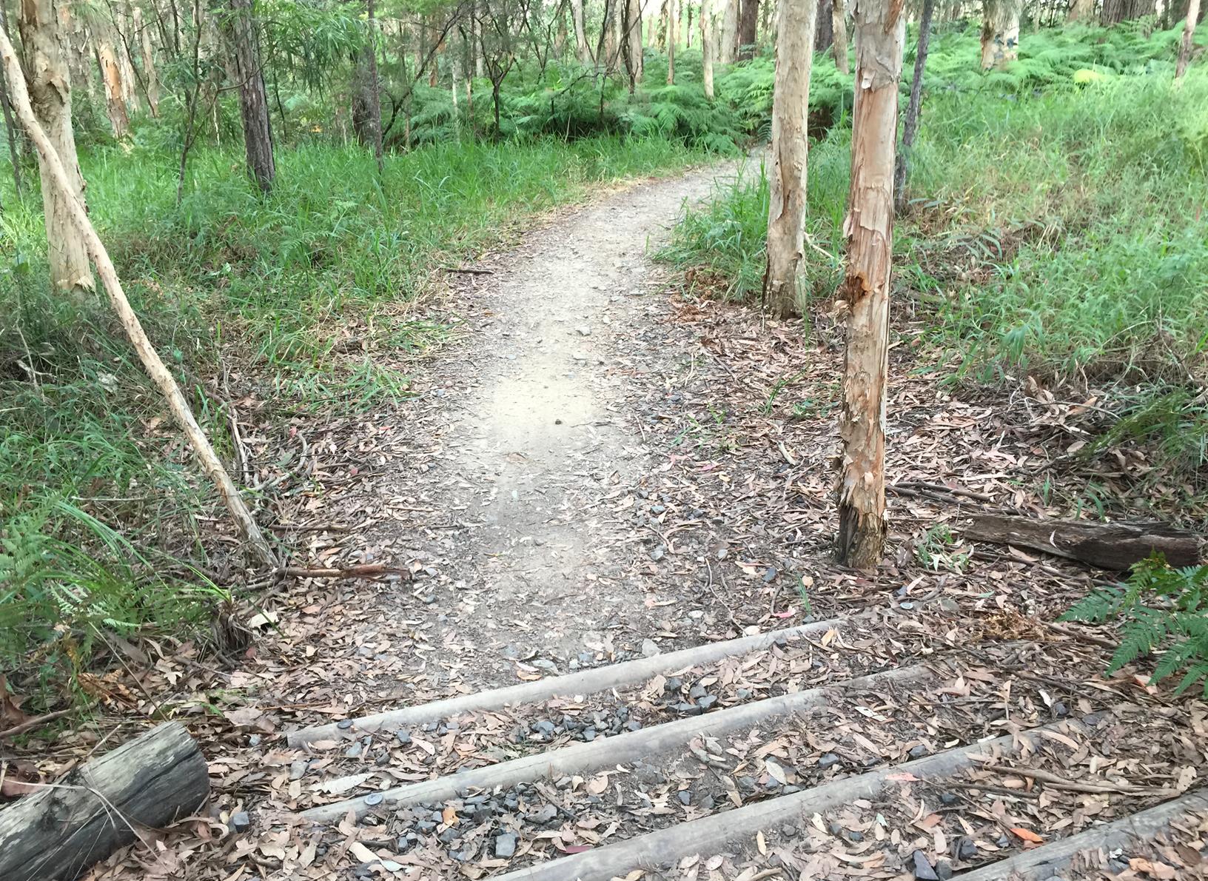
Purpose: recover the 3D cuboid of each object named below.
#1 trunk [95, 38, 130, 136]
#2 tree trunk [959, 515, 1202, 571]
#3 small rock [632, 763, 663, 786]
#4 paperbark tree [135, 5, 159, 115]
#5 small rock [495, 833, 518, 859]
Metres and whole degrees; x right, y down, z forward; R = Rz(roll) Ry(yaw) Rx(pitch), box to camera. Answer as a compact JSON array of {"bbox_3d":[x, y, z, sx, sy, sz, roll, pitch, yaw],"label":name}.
[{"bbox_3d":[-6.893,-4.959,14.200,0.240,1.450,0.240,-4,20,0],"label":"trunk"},{"bbox_3d":[1.556,0.320,3.340,0.700,0.125,0.135,4,21,13],"label":"tree trunk"},{"bbox_3d":[0.097,0.749,2.270,0.066,0.030,0.050,-1,20,0],"label":"small rock"},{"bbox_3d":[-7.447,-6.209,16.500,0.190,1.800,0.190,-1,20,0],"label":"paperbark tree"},{"bbox_3d":[-0.200,0.829,2.070,0.046,0.034,0.042,1,20,6],"label":"small rock"}]

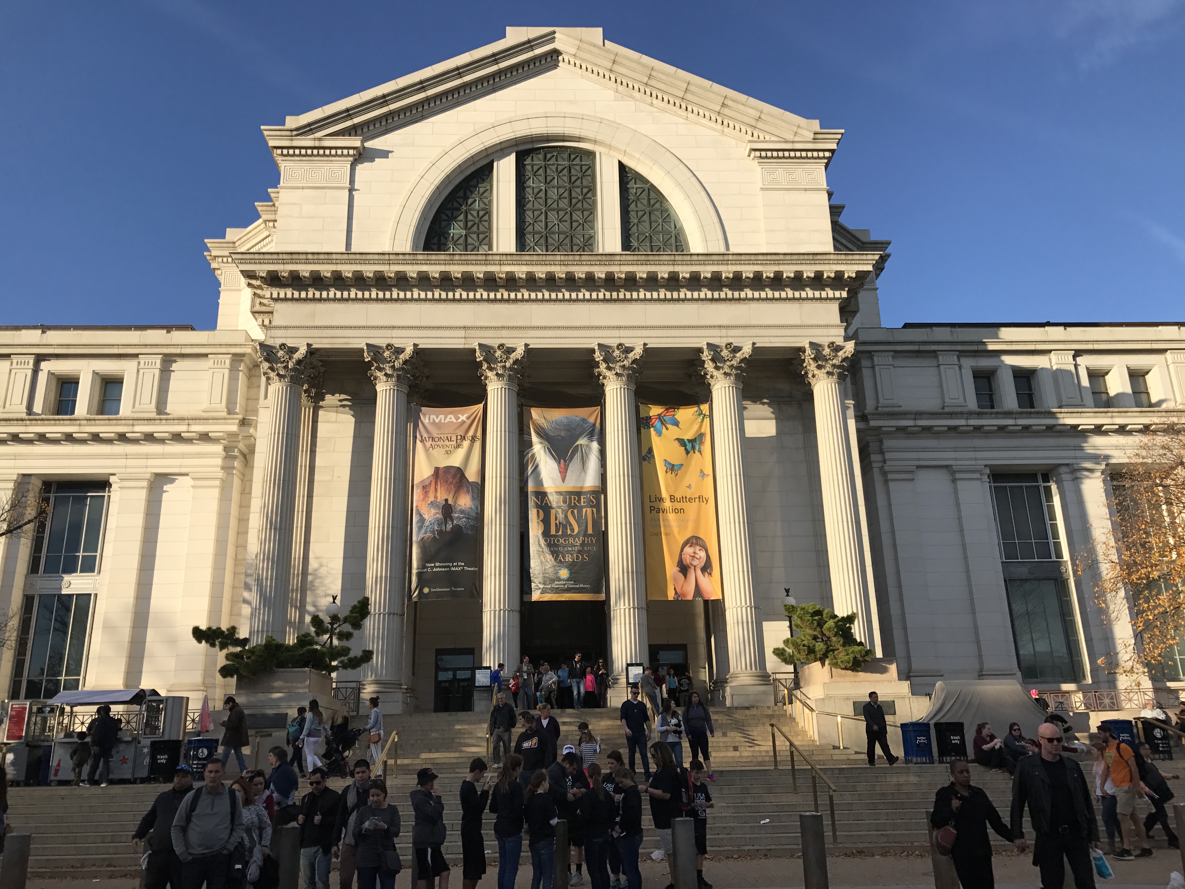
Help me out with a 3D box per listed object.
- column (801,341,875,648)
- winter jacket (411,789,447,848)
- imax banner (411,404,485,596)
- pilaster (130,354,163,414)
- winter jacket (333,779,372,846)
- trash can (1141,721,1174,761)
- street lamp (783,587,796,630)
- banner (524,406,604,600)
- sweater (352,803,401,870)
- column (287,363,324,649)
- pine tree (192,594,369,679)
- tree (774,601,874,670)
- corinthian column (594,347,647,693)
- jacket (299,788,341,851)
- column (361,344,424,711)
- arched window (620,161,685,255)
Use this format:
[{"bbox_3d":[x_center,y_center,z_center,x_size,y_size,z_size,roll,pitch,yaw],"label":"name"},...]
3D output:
[{"bbox_3d":[8.962,2.642,34.566,1.950,12.950,1.950,-1,-18,-3],"label":"column"},{"bbox_3d":[-1.723,3.895,10.015,0.370,0.610,0.460,-1,-18,0],"label":"winter jacket"},{"bbox_3d":[-5.191,1.968,34.294,2.500,7.150,0.100,-1,-18,-3],"label":"imax banner"},{"bbox_3d":[-15.822,-2.092,34.151,0.900,2.300,0.250,-1,-18,-3],"label":"pilaster"},{"bbox_3d":[-2.429,3.836,9.999,0.540,0.670,0.320,1,-18,-8],"label":"winter jacket"},{"bbox_3d":[12.593,6.628,21.445,0.640,0.850,0.640,-1,-18,-3],"label":"trash can"},{"bbox_3d":[7.122,7.173,34.038,0.480,4.100,0.480,-1,-18,-3],"label":"street lamp"},{"bbox_3d":[-1.000,2.023,34.234,2.757,7.086,0.150,-1,-18,-2],"label":"banner"},{"bbox_3d":[-2.076,3.766,9.226,0.446,0.588,0.360,1,-18,-7],"label":"sweater"},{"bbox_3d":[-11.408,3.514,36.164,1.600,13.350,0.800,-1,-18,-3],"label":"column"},{"bbox_3d":[-9.473,5.913,29.410,5.400,2.550,3.200,-1,-18,-3],"label":"pine tree"},{"bbox_3d":[7.244,6.029,30.205,3.200,2.200,2.800,-1,-18,-3],"label":"tree"},{"bbox_3d":[1.158,2.715,34.154,1.950,12.950,1.950,-1,-18,-3],"label":"corinthian column"},{"bbox_3d":[-2.816,3.871,9.903,0.430,0.617,0.330,1,-18,-8],"label":"jacket"},{"bbox_3d":[-7.243,2.794,33.709,1.950,12.950,1.950,-1,-18,-3],"label":"column"},{"bbox_3d":[2.555,-9.907,40.332,2.814,4.359,0.300,-1,-18,-2],"label":"arched window"}]

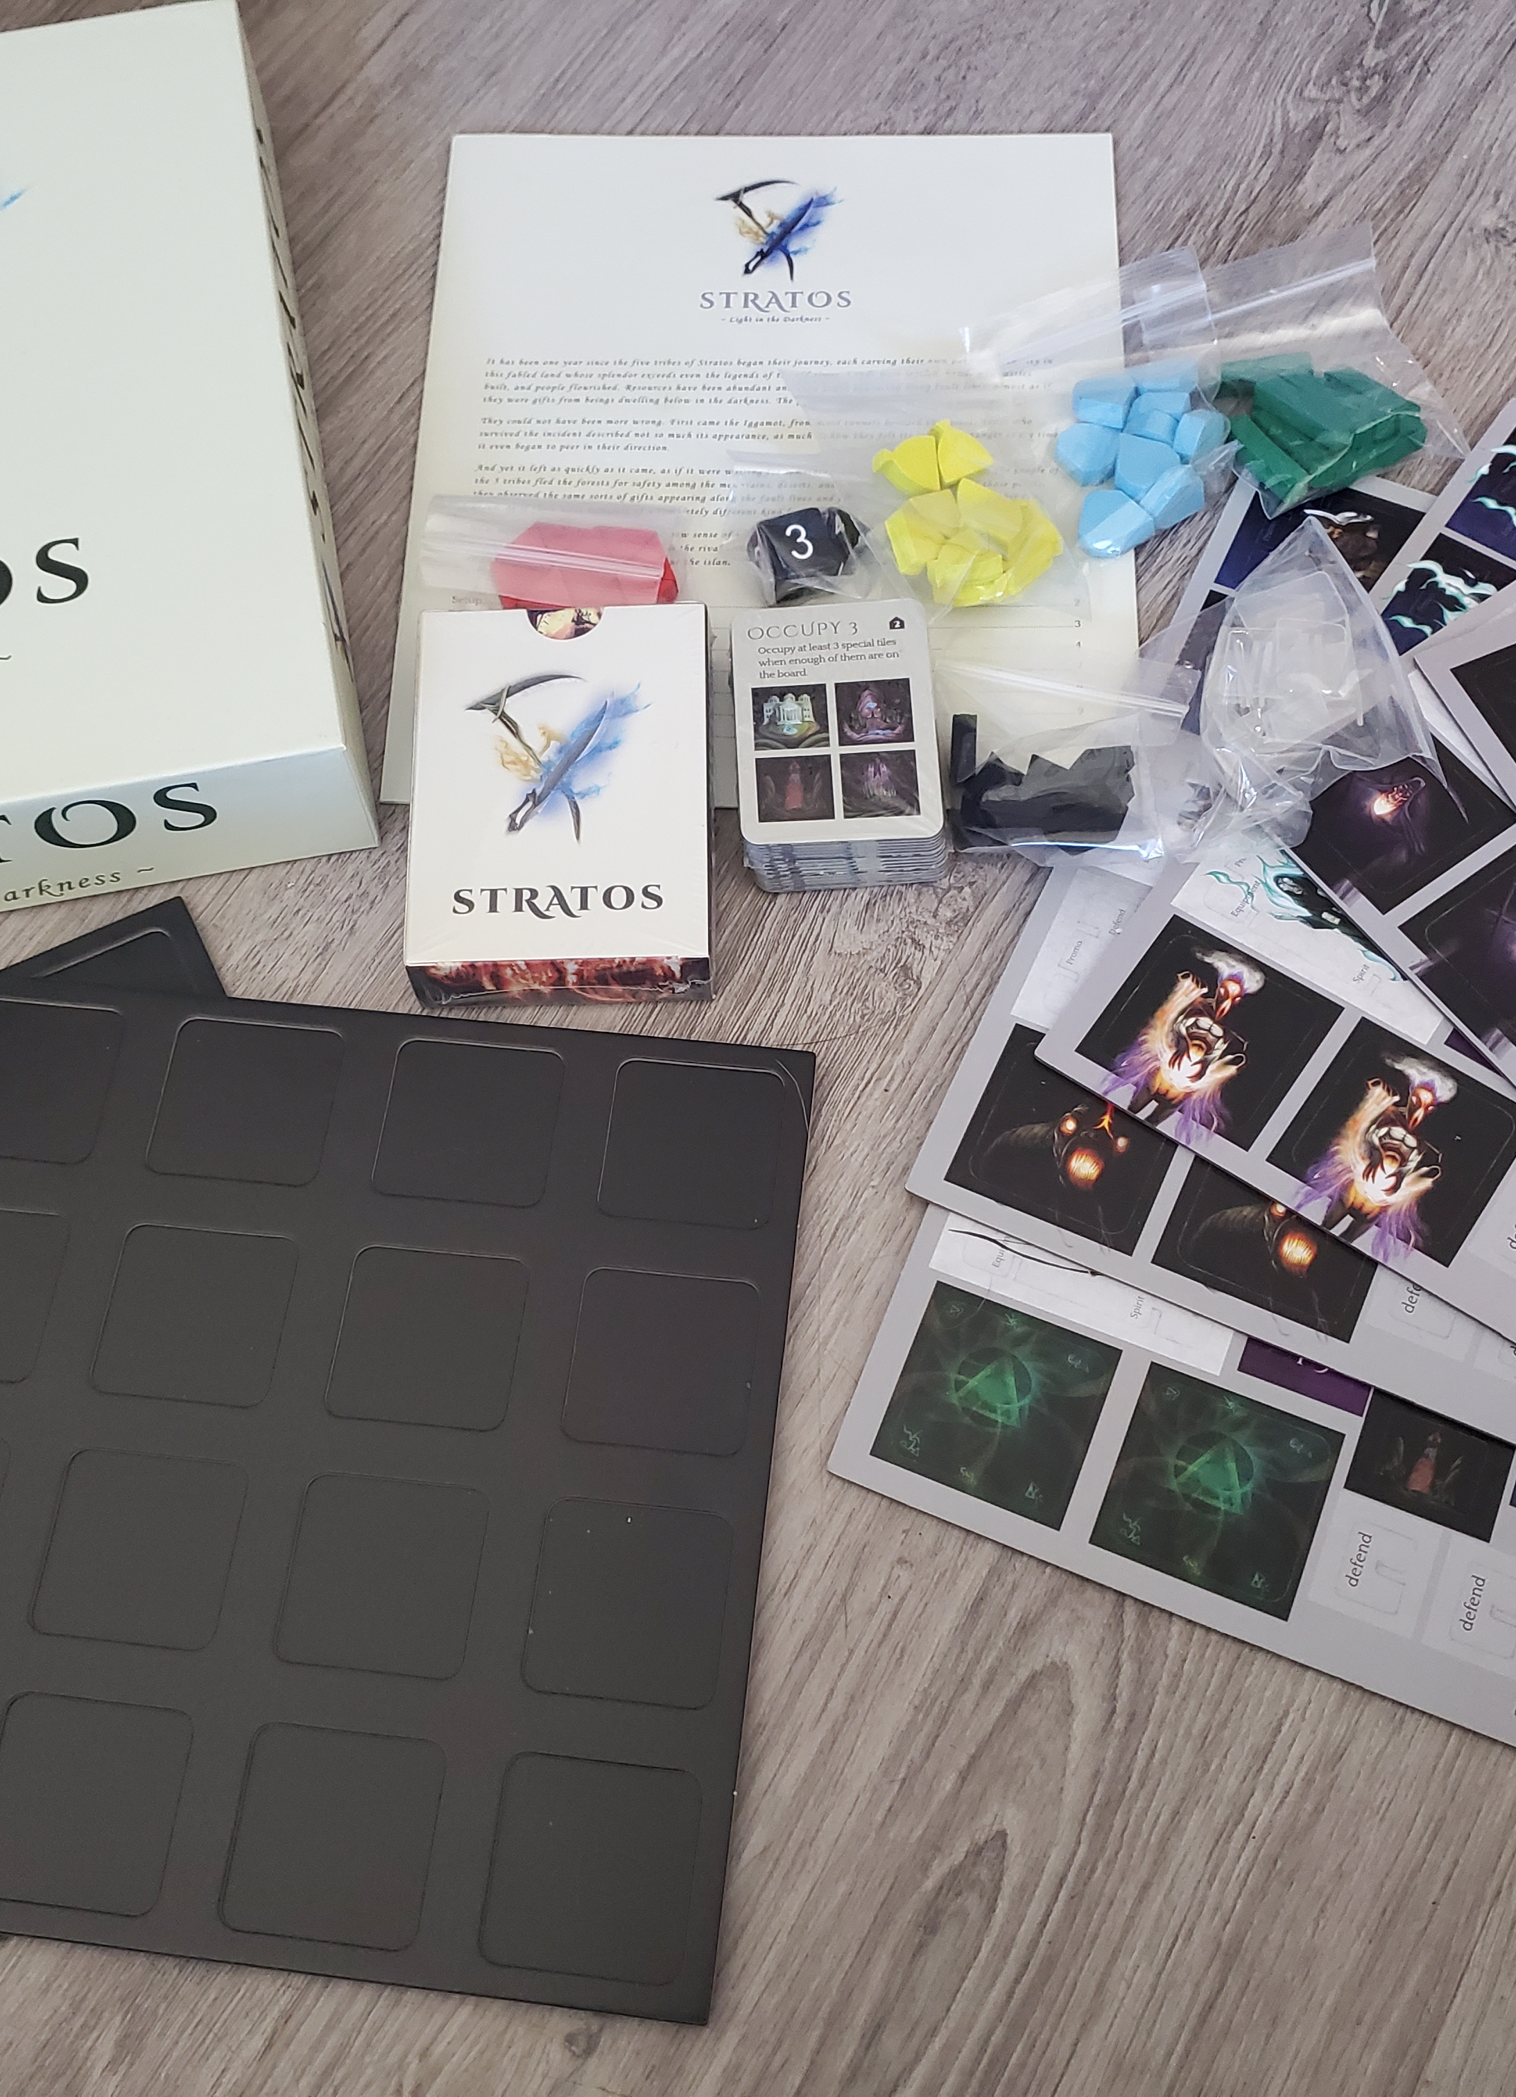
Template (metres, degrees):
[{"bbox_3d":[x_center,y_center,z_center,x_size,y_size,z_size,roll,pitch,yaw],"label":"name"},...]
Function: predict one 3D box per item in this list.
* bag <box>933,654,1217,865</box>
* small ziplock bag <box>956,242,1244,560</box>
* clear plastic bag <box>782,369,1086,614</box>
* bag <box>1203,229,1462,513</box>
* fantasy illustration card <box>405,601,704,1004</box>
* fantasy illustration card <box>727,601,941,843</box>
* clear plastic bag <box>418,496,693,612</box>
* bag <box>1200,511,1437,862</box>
[{"bbox_3d":[0.075,-0.070,0.489,0.066,0.019,0.055,-1,66,1],"label":"bag"},{"bbox_3d":[0.099,-0.167,0.533,0.064,0.015,0.080,-20,67,-7],"label":"small ziplock bag"},{"bbox_3d":[0.043,-0.143,0.522,0.057,0.016,0.084,-11,66,-3],"label":"clear plastic bag"},{"bbox_3d":[0.145,-0.176,0.536,0.059,0.017,0.081,-15,67,-5],"label":"bag"},{"bbox_3d":[-0.044,-0.057,0.485,0.066,0.023,0.091,-2,66,1],"label":"fantasy illustration card"},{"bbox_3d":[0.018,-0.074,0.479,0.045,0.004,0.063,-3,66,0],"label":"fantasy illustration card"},{"bbox_3d":[-0.050,-0.119,0.514,0.069,0.018,0.043,2,66,3],"label":"clear plastic bag"},{"bbox_3d":[0.130,-0.089,0.487,0.053,0.028,0.092,1,66,2],"label":"bag"}]

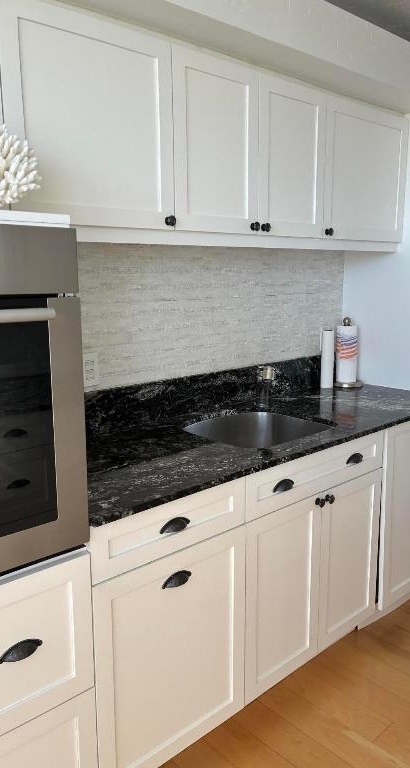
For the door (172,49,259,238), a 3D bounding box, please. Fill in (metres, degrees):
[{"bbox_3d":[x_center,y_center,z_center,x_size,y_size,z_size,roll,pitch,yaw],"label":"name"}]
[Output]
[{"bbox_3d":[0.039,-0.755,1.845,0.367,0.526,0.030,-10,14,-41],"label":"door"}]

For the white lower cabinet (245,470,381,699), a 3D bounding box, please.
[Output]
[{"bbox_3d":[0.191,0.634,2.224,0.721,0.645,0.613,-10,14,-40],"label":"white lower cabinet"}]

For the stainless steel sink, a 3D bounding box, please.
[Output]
[{"bbox_3d":[0.187,0.261,2.117,0.490,0.190,0.445,-10,14,-40],"label":"stainless steel sink"}]

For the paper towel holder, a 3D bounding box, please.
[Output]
[{"bbox_3d":[0.708,-0.157,2.817,0.144,0.334,0.144,-10,14,-40],"label":"paper towel holder"}]

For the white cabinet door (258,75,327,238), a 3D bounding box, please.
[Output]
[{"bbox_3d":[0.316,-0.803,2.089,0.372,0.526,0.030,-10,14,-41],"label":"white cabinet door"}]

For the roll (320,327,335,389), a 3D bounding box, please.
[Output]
[{"bbox_3d":[0.595,-0.124,2.775,0.062,0.285,0.062,0,11,0],"label":"roll"}]

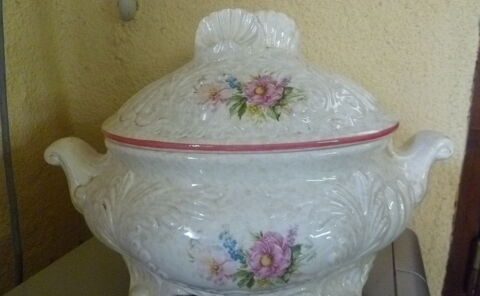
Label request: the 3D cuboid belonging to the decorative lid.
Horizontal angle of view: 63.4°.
[{"bbox_3d":[0.005,-0.064,0.338,0.267,0.108,0.197,-1,10,3],"label":"decorative lid"}]

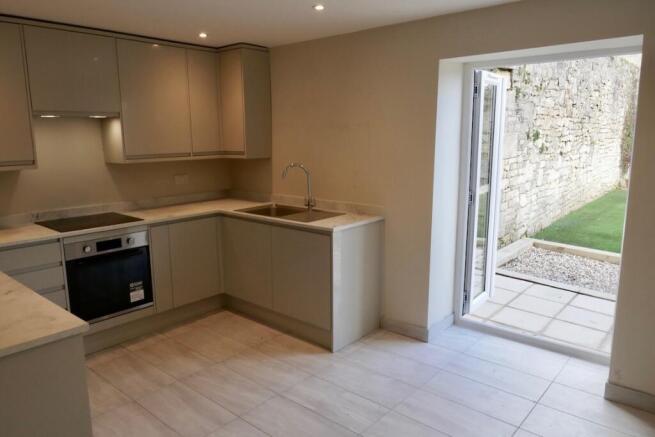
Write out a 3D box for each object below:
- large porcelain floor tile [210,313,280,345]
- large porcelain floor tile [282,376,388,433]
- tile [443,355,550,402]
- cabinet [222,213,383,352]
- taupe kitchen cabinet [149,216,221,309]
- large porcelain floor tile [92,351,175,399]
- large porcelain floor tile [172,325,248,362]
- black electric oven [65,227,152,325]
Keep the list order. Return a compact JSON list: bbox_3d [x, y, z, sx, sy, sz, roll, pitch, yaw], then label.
[{"bbox_3d":[-0.688,0.897,3.600,0.598,0.010,0.291,8,13,40],"label":"large porcelain floor tile"},{"bbox_3d":[0.034,1.058,2.610,0.598,0.010,0.291,8,13,40],"label":"large porcelain floor tile"},{"bbox_3d":[1.065,1.003,2.887,0.598,0.010,0.305,8,13,40],"label":"tile"},{"bbox_3d":[-0.242,0.424,3.821,1.281,0.884,0.593,8,12,40],"label":"cabinet"},{"bbox_3d":[-1.346,0.322,3.902,0.580,0.703,0.614,8,13,41],"label":"taupe kitchen cabinet"},{"bbox_3d":[-1.258,1.012,2.943,0.598,0.010,0.291,8,13,40],"label":"large porcelain floor tile"},{"bbox_3d":[-0.878,0.935,3.381,0.598,0.010,0.291,8,13,40],"label":"large porcelain floor tile"},{"bbox_3d":[-1.735,0.392,3.429,0.565,0.595,0.595,8,13,41],"label":"black electric oven"}]

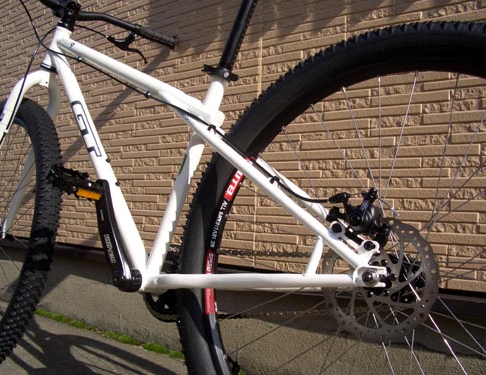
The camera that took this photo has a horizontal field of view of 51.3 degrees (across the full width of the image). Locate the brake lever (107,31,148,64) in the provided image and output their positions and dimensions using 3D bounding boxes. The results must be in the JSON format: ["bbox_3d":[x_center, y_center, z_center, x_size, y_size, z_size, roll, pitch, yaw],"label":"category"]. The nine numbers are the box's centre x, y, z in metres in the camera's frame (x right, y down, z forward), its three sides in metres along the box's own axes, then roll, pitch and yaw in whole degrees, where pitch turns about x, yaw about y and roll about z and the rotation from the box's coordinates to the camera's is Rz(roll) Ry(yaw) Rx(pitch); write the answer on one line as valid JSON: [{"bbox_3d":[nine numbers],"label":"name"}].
[{"bbox_3d":[-0.322,-0.418,1.474,0.072,0.030,0.154,-39,-42,25],"label":"brake lever"}]

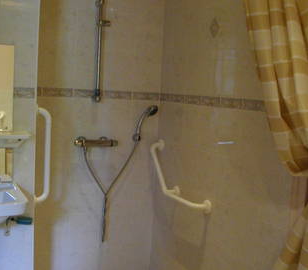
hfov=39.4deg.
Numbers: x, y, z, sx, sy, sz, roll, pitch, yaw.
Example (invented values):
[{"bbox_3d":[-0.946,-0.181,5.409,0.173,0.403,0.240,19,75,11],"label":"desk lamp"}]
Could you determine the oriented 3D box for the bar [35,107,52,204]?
[{"bbox_3d":[-0.602,0.110,2.302,0.089,0.545,0.065,0,7,-29],"label":"bar"}]

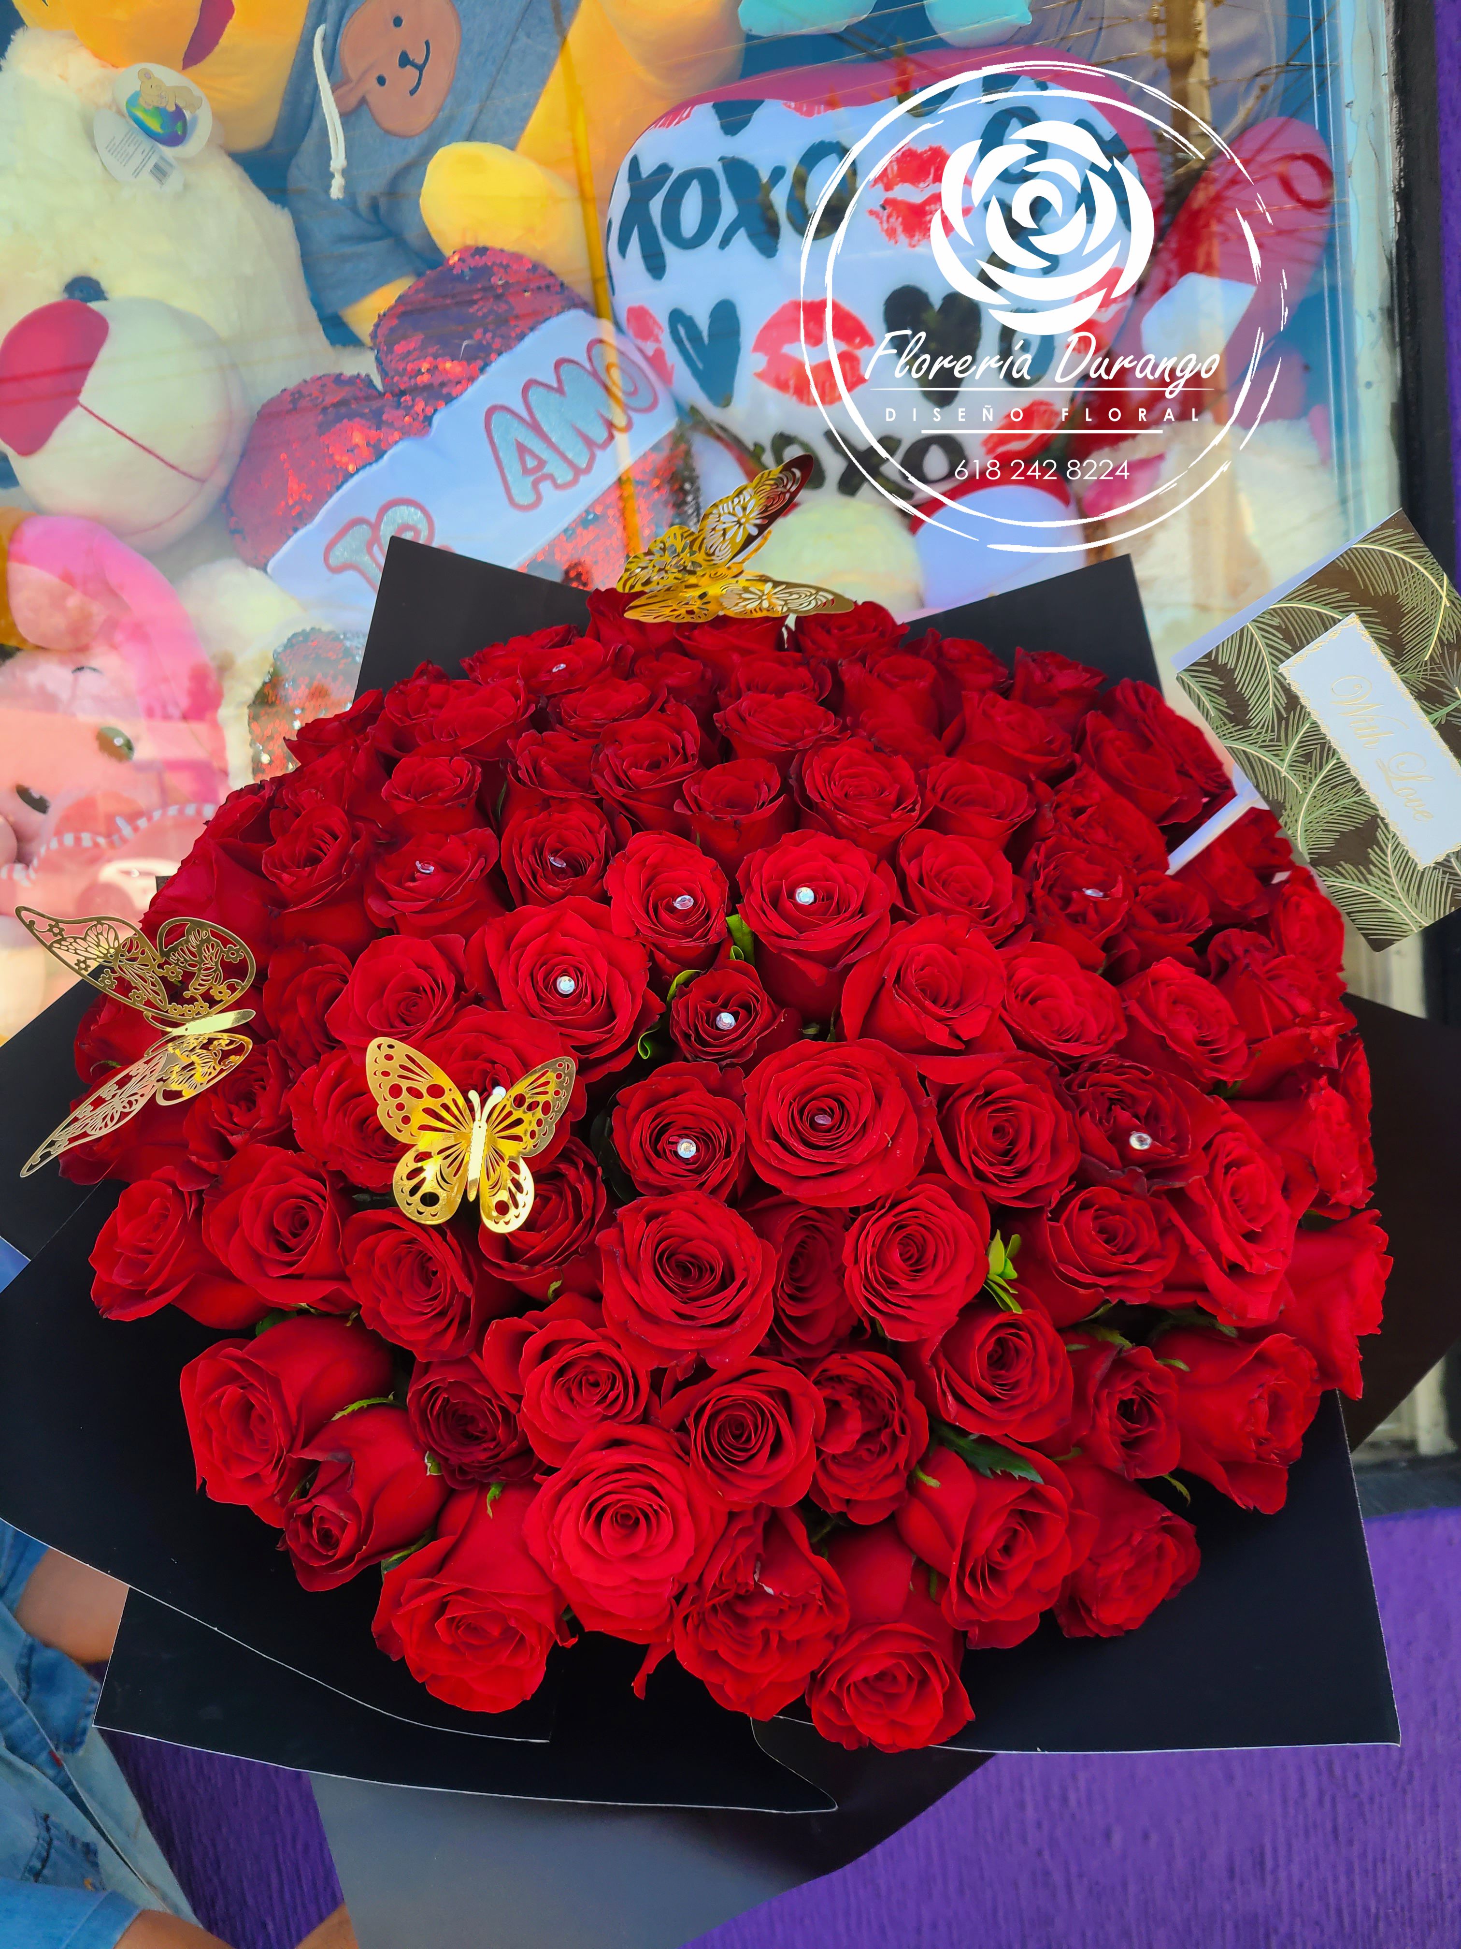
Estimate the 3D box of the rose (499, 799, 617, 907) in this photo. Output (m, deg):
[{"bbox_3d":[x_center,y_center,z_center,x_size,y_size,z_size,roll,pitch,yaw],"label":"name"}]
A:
[{"bbox_3d":[-0.077,-0.049,0.663,0.055,0.047,0.055,-8,53,-3],"label":"rose"}]

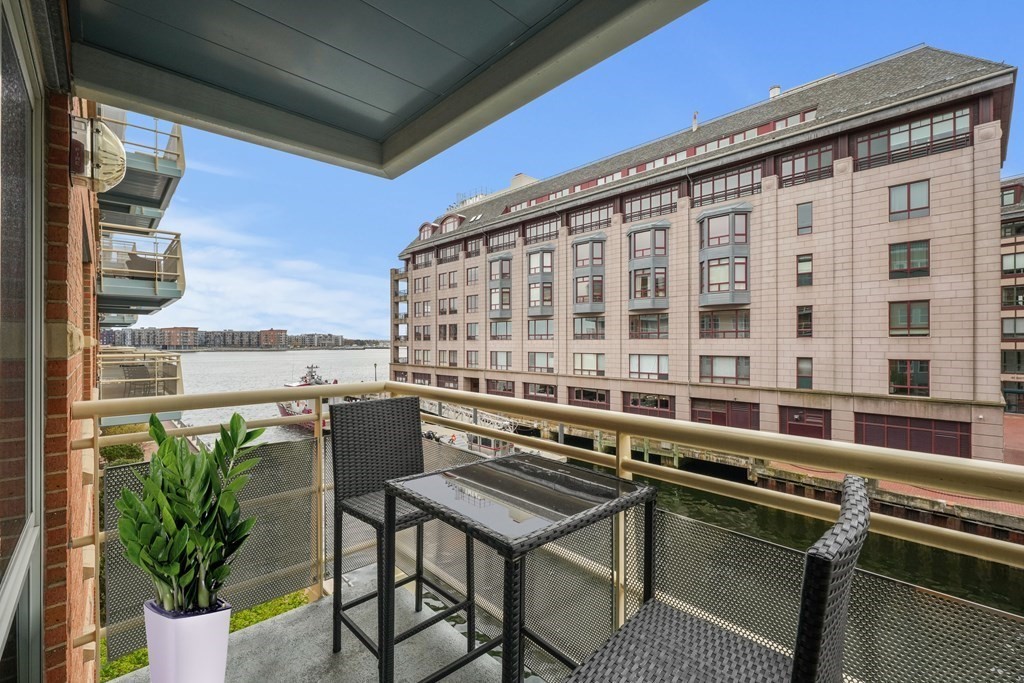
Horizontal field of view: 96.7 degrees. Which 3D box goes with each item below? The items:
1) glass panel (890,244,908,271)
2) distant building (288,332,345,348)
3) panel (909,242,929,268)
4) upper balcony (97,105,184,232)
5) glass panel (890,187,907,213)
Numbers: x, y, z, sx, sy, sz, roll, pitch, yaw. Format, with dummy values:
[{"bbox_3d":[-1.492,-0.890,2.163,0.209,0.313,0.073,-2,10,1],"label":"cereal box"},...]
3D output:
[{"bbox_3d":[20.440,-4.435,24.024,0.070,1.301,0.713,0,0,-42],"label":"glass panel"},{"bbox_3d":[-232.000,-0.500,538.000,62.000,16.500,22.000,0,0,-30],"label":"distant building"},{"bbox_3d":[20.966,-4.453,23.450,0.070,1.311,0.757,0,0,-42],"label":"panel"},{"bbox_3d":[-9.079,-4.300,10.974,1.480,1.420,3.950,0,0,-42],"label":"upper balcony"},{"bbox_3d":[20.432,-7.531,24.033,0.070,1.360,0.689,0,0,-42],"label":"glass panel"}]

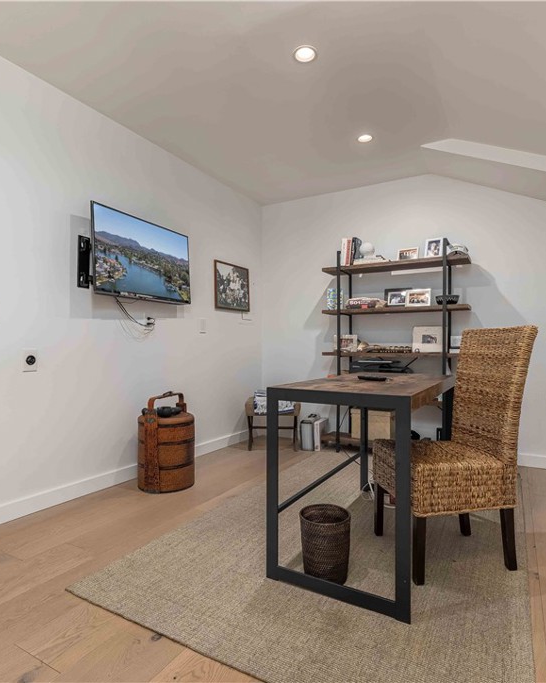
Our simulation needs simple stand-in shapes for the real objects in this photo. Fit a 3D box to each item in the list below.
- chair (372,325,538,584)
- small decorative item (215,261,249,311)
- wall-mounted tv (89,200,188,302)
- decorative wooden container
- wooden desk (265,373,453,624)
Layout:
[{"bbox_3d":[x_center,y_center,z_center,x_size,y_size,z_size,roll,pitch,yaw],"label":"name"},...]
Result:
[{"bbox_3d":[0.788,0.443,1.784,0.570,1.020,0.420,0,-1,-10],"label":"chair"},{"bbox_3d":[-0.378,-0.504,3.746,0.025,0.427,0.530,0,-1,32],"label":"small decorative item"},{"bbox_3d":[-0.858,-0.543,2.694,0.050,0.530,0.925,-2,1,24],"label":"wall-mounted tv"},{"bbox_3d":[-0.733,0.650,2.734,0.385,0.630,0.410,0,-1,0],"label":"decorative wooden container"},{"bbox_3d":[0.513,0.573,1.955,0.565,0.761,1.150,0,-1,31],"label":"wooden desk"}]

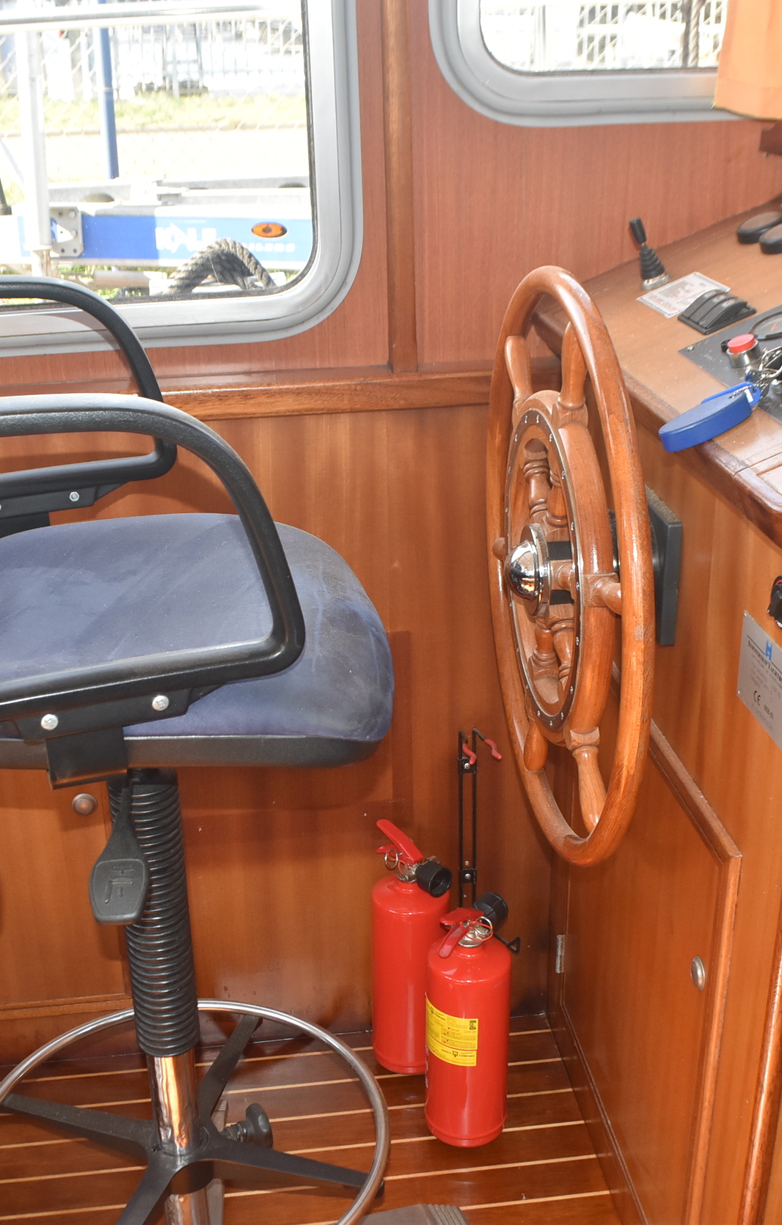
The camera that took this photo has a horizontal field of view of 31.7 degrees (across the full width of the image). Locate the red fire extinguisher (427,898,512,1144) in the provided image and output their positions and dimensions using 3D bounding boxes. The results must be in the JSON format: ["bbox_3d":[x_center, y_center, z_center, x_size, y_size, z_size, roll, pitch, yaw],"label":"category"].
[{"bbox_3d":[0.105,0.532,1.841,0.112,0.365,0.130,20,29,41],"label":"red fire extinguisher"}]

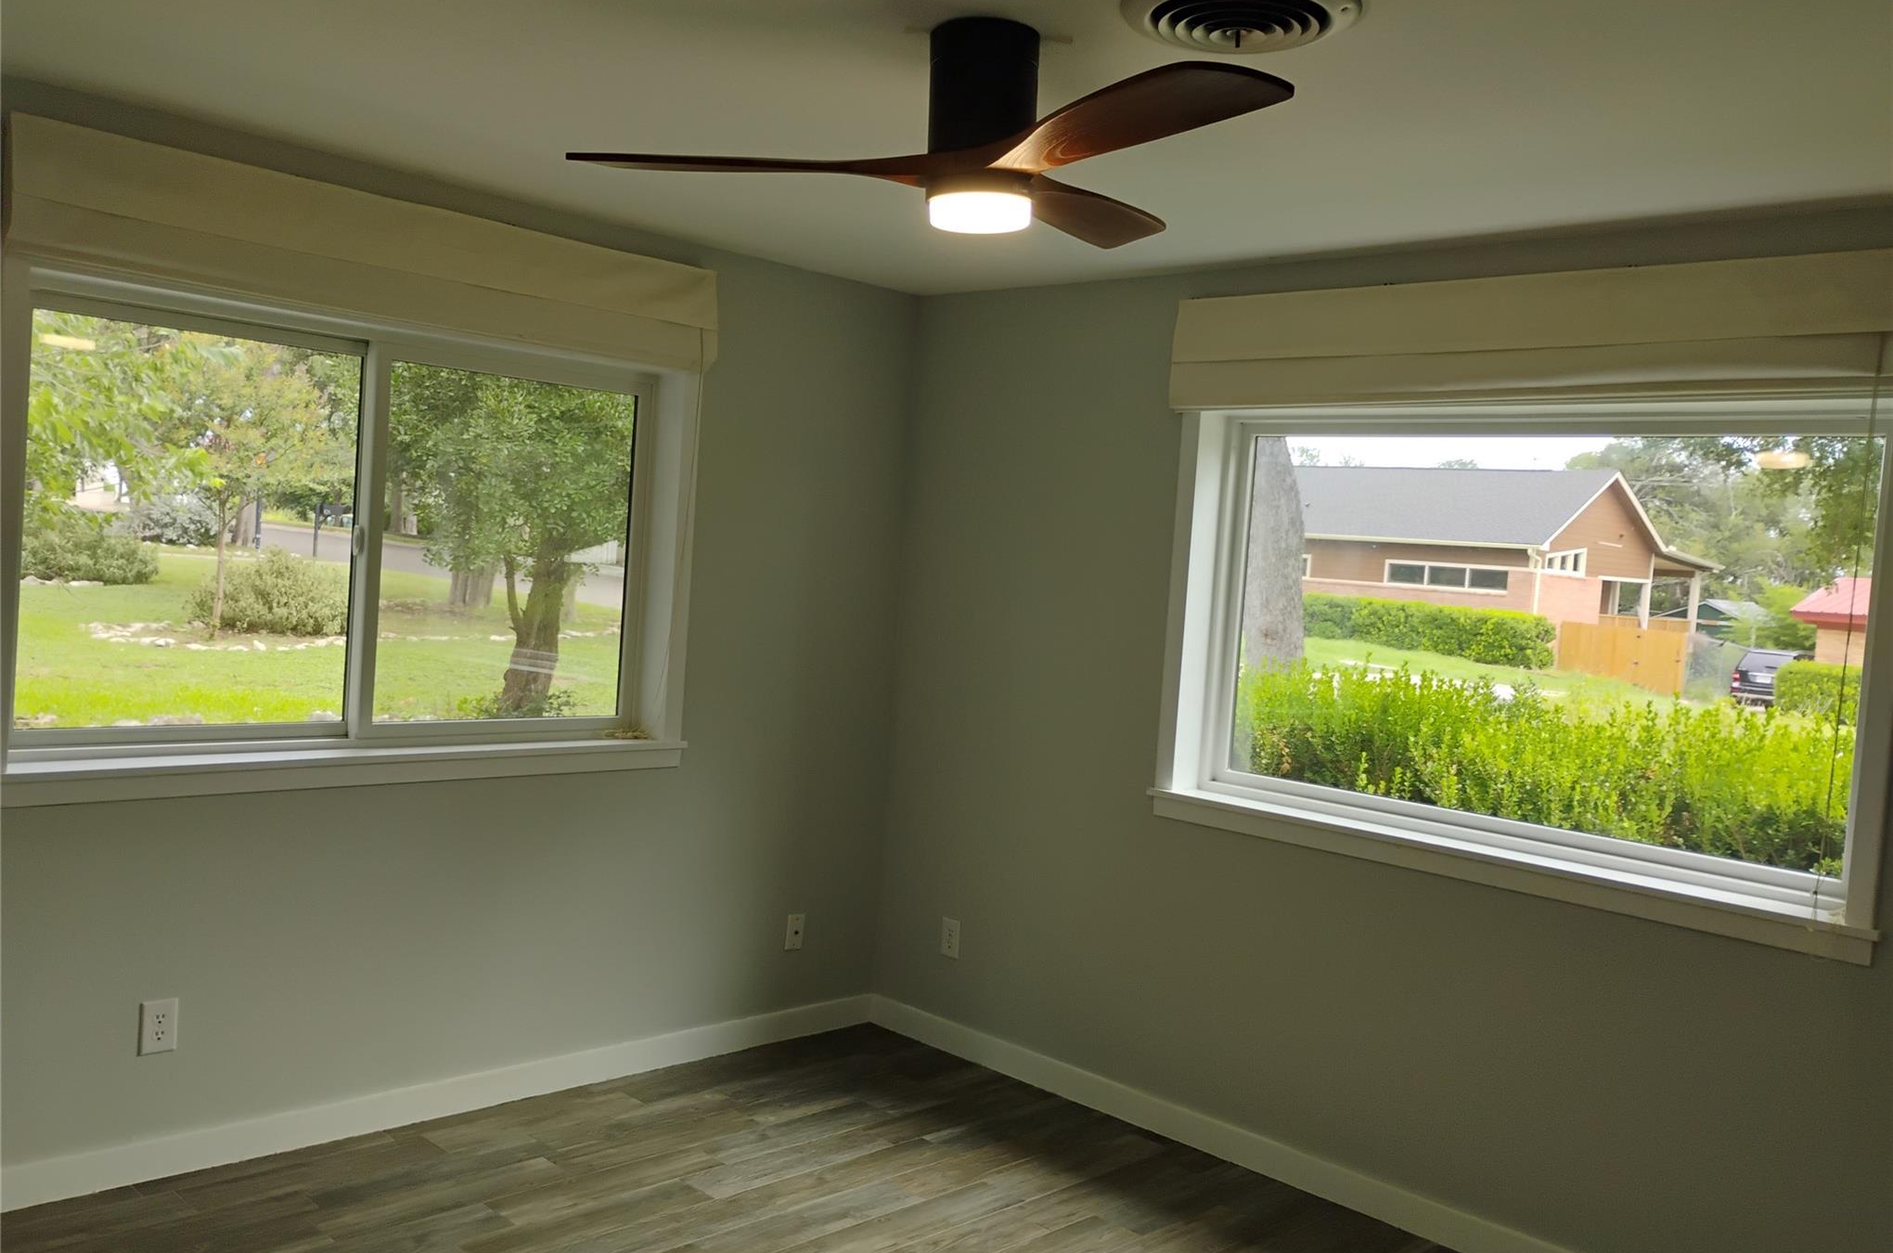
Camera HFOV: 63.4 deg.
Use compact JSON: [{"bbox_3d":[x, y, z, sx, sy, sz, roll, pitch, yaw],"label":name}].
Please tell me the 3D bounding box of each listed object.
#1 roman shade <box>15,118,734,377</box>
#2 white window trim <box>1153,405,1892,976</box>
[{"bbox_3d":[-1.315,-0.898,3.807,0.073,0.280,1.793,7,4,45],"label":"roman shade"},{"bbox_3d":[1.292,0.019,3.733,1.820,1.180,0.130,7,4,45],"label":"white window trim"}]

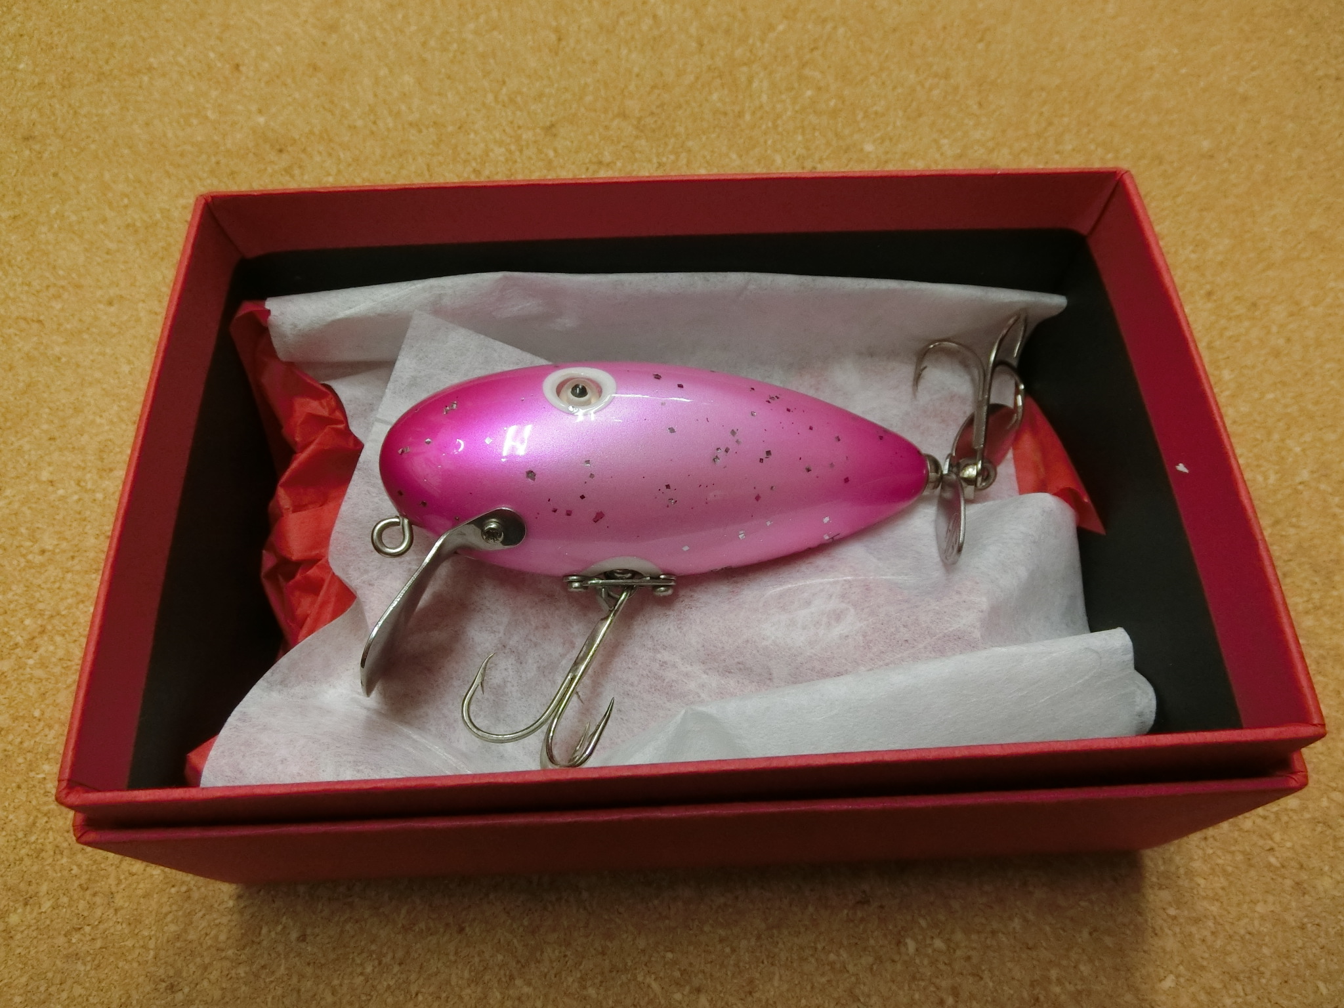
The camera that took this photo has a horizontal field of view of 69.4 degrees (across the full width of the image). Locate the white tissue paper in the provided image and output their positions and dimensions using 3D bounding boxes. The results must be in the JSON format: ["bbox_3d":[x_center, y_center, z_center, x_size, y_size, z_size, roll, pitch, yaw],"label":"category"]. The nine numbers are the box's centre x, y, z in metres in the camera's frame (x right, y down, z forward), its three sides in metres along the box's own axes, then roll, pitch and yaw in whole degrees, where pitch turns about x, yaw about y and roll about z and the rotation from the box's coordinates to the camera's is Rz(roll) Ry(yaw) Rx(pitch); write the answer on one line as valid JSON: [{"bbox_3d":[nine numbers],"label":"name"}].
[{"bbox_3d":[0.001,0.003,0.155,0.134,0.024,0.082,-2,62,-2],"label":"white tissue paper"}]

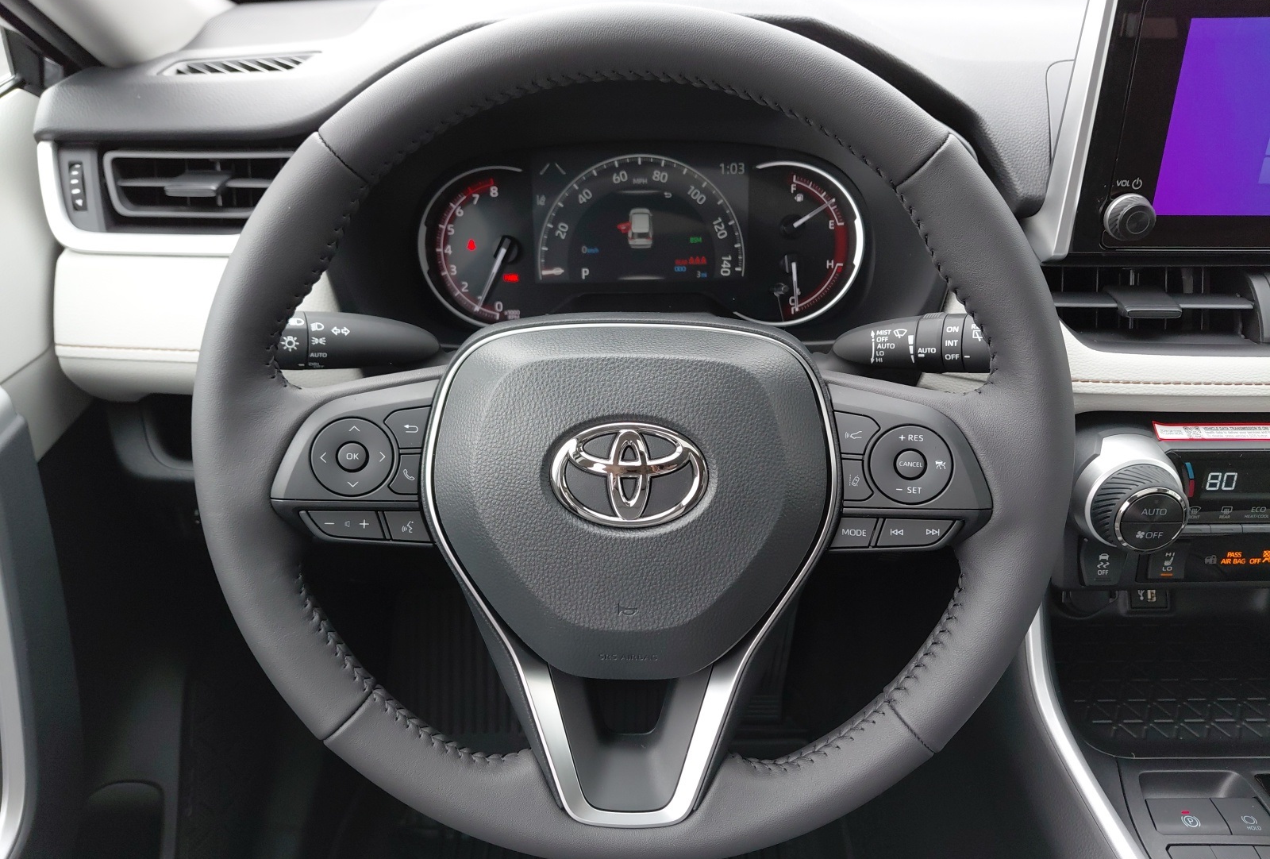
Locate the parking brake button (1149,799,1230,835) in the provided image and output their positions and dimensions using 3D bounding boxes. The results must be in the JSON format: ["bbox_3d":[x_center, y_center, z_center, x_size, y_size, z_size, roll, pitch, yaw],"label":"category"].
[{"bbox_3d":[0.323,0.226,0.535,0.039,0.009,0.021,0,37,0],"label":"parking brake button"}]

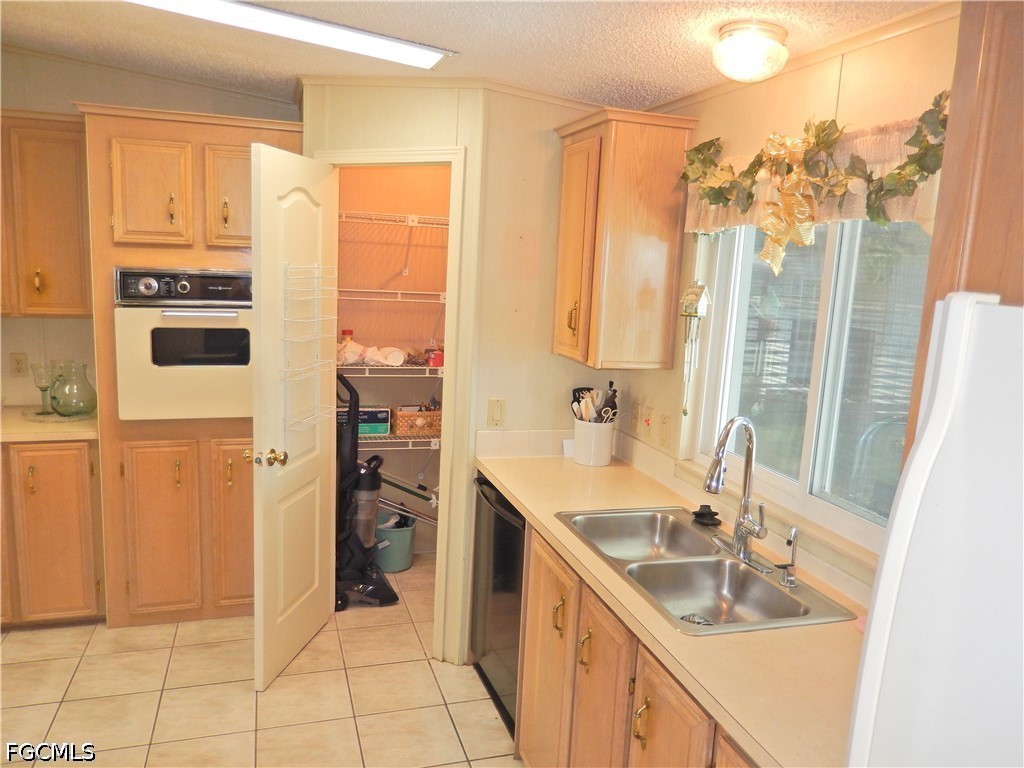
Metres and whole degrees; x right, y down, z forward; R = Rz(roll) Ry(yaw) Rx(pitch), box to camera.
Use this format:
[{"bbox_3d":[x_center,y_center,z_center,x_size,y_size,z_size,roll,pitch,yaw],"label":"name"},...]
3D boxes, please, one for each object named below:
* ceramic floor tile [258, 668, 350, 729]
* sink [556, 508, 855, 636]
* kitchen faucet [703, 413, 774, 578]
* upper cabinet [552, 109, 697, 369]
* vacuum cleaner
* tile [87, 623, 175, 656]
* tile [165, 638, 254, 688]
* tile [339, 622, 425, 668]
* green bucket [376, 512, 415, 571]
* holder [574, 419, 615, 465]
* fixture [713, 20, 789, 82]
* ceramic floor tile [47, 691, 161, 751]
[{"bbox_3d":[-0.793,1.204,2.829,0.337,0.010,0.337,0,9,-18],"label":"ceramic floor tile"},{"bbox_3d":[0.468,0.559,2.037,0.472,0.180,0.833,0,9,-17],"label":"sink"},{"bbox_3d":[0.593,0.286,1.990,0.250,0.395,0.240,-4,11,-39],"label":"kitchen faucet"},{"bbox_3d":[0.382,-0.515,2.772,0.333,0.866,0.493,0,9,-17],"label":"upper cabinet"},{"bbox_3d":[-0.781,0.491,3.658,0.400,1.140,0.330,-1,10,-24],"label":"vacuum cleaner"},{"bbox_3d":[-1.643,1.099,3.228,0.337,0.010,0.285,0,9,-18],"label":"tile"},{"bbox_3d":[-1.240,1.167,3.083,0.343,0.010,0.343,0,9,-18],"label":"tile"},{"bbox_3d":[-0.580,1.166,3.300,0.343,0.010,0.343,0,9,-18],"label":"tile"},{"bbox_3d":[-0.693,0.900,4.197,0.265,0.250,0.265,0,9,-17],"label":"green bucket"},{"bbox_3d":[0.328,0.227,2.959,0.150,0.175,0.150,3,9,0],"label":"holder"},{"bbox_3d":[0.632,-0.866,1.954,0.203,0.125,0.203,0,9,-17],"label":"fixture"},{"bbox_3d":[-1.443,1.205,2.616,0.337,0.010,0.337,0,9,-18],"label":"ceramic floor tile"}]

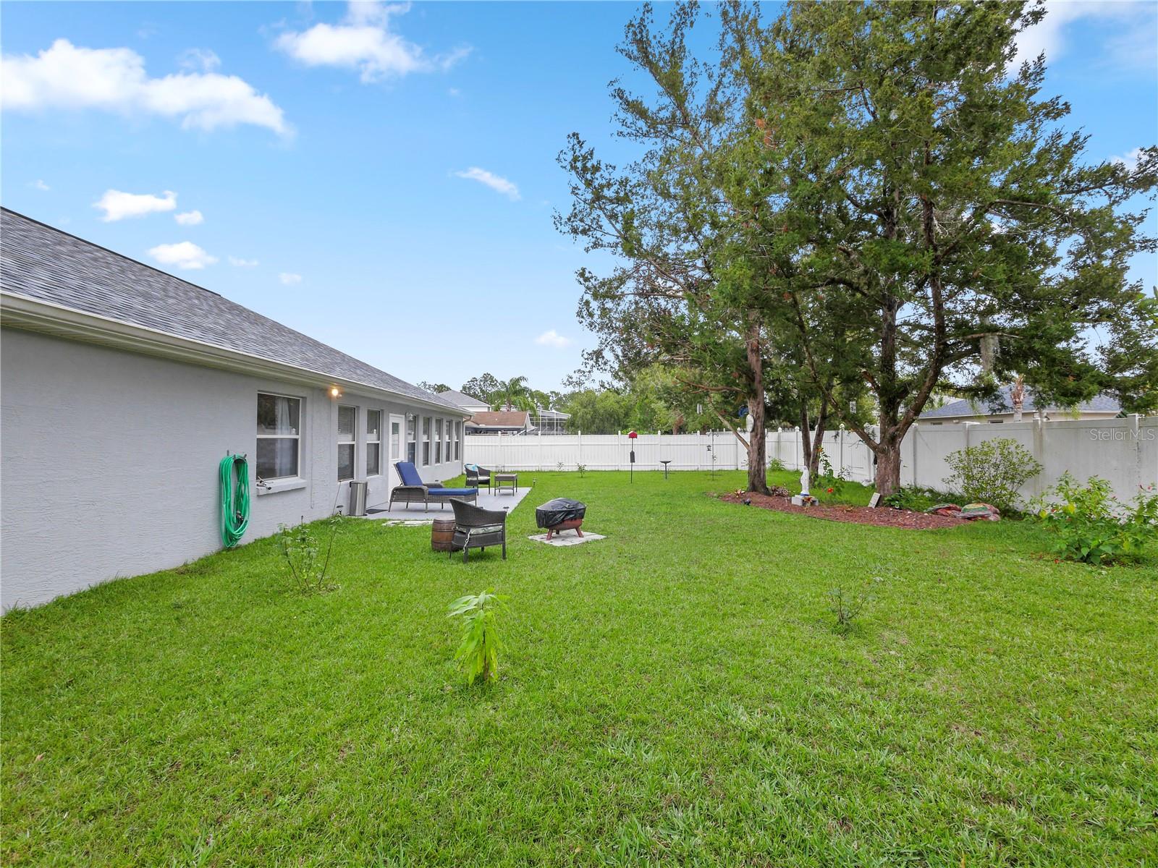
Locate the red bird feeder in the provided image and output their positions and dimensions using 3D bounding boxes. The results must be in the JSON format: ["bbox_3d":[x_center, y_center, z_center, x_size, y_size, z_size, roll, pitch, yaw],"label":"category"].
[{"bbox_3d":[1.935,0.831,16.911,0.310,1.850,0.290,0,-1,0],"label":"red bird feeder"}]

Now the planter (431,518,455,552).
[{"bbox_3d":[-1.849,1.397,6.583,0.440,0.440,0.440,0,-1,0],"label":"planter"}]

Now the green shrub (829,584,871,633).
[{"bbox_3d":[2.201,1.411,3.872,0.320,0.370,0.310,0,-1,0],"label":"green shrub"}]

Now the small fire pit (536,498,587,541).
[{"bbox_3d":[-0.259,1.325,7.423,0.780,0.580,0.780,0,-1,0],"label":"small fire pit"}]

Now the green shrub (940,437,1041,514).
[{"bbox_3d":[9.154,0.846,10.359,1.850,1.600,1.750,0,-1,0],"label":"green shrub"}]

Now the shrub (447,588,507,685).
[{"bbox_3d":[-0.638,1.287,3.033,0.400,0.590,0.400,0,-1,0],"label":"shrub"}]

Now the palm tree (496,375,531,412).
[{"bbox_3d":[-6.979,-1.966,49.048,4.000,8.200,4.000,0,-1,0],"label":"palm tree"}]

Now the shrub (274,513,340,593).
[{"bbox_3d":[-2.718,1.192,4.754,0.610,0.760,0.570,0,-1,0],"label":"shrub"}]

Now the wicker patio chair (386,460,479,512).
[{"bbox_3d":[-3.087,1.131,10.026,1.800,1.040,0.690,0,-1,13],"label":"wicker patio chair"}]

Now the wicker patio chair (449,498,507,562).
[{"bbox_3d":[-1.338,1.229,6.104,0.620,0.770,0.600,1,-1,-37],"label":"wicker patio chair"}]

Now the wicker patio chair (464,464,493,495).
[{"bbox_3d":[-2.868,1.280,13.305,0.640,0.800,0.620,0,-1,33],"label":"wicker patio chair"}]

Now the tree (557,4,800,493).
[{"bbox_3d":[2.984,-5.082,13.278,6.800,13.500,6.400,0,-1,0],"label":"tree"}]

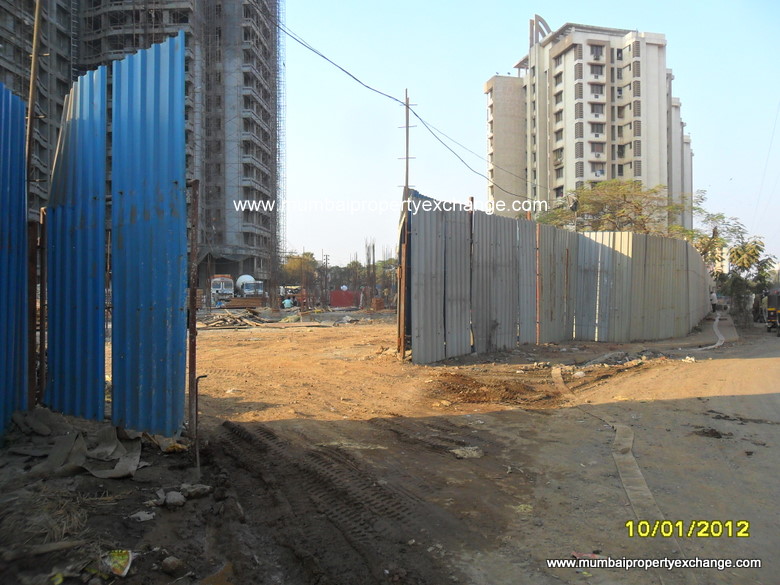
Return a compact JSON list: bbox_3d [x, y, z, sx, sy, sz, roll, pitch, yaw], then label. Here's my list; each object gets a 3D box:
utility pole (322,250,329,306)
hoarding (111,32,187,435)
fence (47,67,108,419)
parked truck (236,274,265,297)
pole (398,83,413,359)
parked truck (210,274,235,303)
[{"bbox_3d":[-8.730,-1.850,83.000,0.700,7.300,0.300,0,0,-6],"label":"utility pole"},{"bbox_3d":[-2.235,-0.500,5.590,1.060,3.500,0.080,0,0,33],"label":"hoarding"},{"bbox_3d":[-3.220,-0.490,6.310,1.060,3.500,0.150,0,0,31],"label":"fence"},{"bbox_3d":[-18.200,-0.280,77.200,2.500,3.750,8.000,0,0,-25],"label":"parked truck"},{"bbox_3d":[0.360,-1.600,14.100,0.280,6.200,0.170,0,0,0],"label":"pole"},{"bbox_3d":[-18.350,-0.050,66.700,2.450,3.350,7.500,0,0,-16],"label":"parked truck"}]

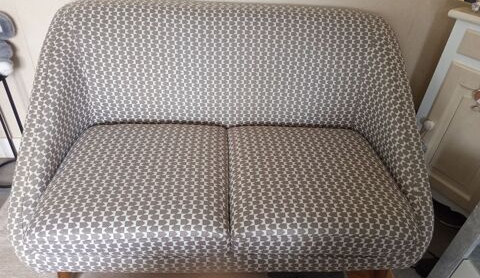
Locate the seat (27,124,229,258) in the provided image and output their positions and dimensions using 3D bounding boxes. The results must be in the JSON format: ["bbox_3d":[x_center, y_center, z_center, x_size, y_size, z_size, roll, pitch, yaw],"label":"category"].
[{"bbox_3d":[-0.350,0.173,1.292,0.608,0.138,0.602,0,38,-3],"label":"seat"}]

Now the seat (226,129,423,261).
[{"bbox_3d":[0.260,0.177,1.319,0.609,0.138,0.602,0,38,-3],"label":"seat"}]

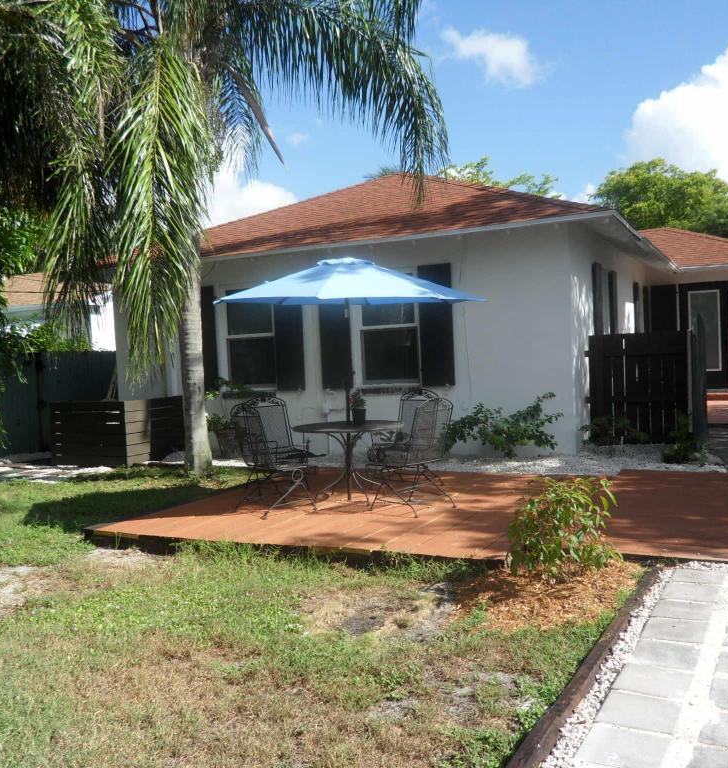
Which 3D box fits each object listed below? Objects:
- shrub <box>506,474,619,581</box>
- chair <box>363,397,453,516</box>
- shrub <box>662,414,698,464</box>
[{"bbox_3d":[1.226,0.904,5.020,0.700,0.660,0.640,-2,2,26],"label":"shrub"},{"bbox_3d":[0.415,0.630,7.239,0.580,1.000,0.720,-5,3,-42],"label":"chair"},{"bbox_3d":[3.511,0.596,8.837,0.420,0.550,0.420,-2,2,26],"label":"shrub"}]

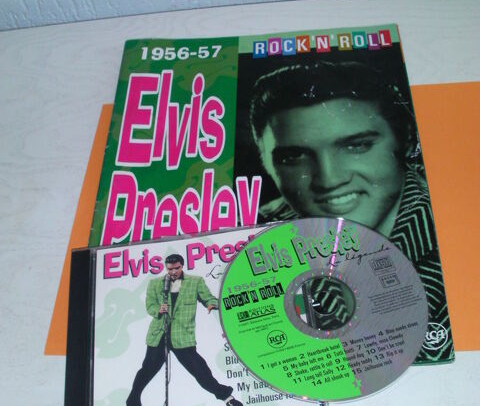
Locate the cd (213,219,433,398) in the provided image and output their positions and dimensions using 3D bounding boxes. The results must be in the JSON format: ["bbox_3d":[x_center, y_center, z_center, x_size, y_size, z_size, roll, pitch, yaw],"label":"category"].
[{"bbox_3d":[0.049,0.057,0.408,0.120,0.002,0.120,-2,53,2],"label":"cd"}]

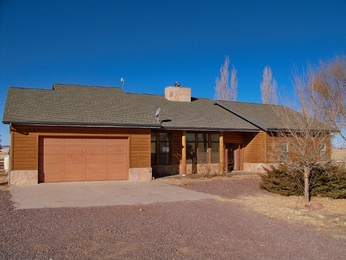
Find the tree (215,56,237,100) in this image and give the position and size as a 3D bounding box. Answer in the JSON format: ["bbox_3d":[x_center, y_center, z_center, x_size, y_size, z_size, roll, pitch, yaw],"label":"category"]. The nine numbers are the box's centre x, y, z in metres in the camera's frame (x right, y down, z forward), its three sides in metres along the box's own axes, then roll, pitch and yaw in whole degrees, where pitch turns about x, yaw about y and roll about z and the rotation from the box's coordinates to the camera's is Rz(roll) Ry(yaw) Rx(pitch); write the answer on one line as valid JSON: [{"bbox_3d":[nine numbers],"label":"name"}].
[{"bbox_3d":[6.349,-2.382,39.664,2.800,13.070,2.800,0,-3,9],"label":"tree"}]

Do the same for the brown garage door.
[{"bbox_3d":[-4.759,1.591,18.011,4.800,2.480,0.120,1,-3,-20],"label":"brown garage door"}]

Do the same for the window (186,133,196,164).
[{"bbox_3d":[1.298,1.328,23.137,0.790,2.150,0.100,1,-3,-20],"label":"window"}]

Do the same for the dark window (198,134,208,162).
[{"bbox_3d":[2.183,1.347,23.462,0.820,2.150,0.100,1,-3,-20],"label":"dark window"}]

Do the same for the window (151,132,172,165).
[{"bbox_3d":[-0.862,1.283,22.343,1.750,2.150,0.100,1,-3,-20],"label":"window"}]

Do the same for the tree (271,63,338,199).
[{"bbox_3d":[4.270,0.041,10.799,2.200,4.620,2.200,-1,-3,22],"label":"tree"}]

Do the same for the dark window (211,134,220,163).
[{"bbox_3d":[3.077,1.365,23.791,0.810,2.150,0.100,1,-3,-20],"label":"dark window"}]

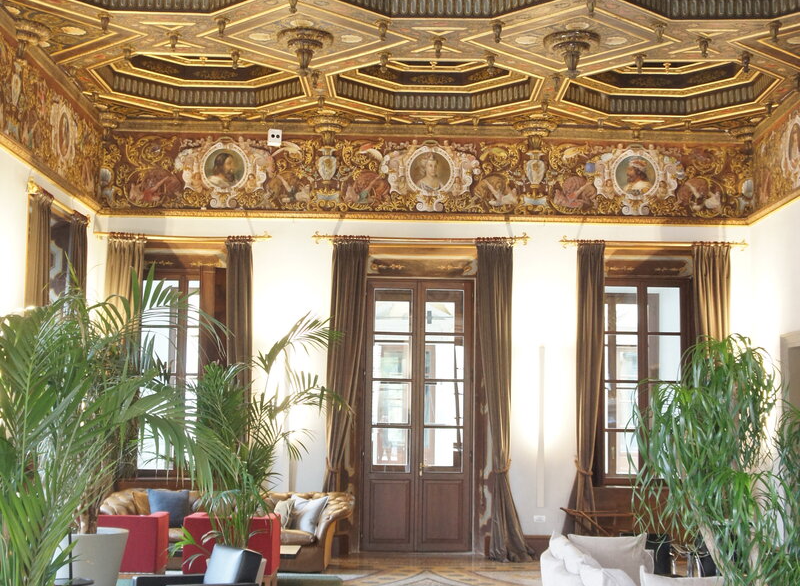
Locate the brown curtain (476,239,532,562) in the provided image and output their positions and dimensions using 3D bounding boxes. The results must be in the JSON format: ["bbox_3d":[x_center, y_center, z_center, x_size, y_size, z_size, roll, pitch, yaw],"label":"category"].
[{"bbox_3d":[1.217,1.237,14.062,0.670,3.730,0.270,1,-6,0],"label":"brown curtain"}]

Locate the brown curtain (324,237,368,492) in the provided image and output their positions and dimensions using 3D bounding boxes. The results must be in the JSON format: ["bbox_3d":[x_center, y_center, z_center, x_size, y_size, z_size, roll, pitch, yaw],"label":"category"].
[{"bbox_3d":[-0.693,1.212,14.072,0.560,3.720,0.250,1,-6,0],"label":"brown curtain"}]

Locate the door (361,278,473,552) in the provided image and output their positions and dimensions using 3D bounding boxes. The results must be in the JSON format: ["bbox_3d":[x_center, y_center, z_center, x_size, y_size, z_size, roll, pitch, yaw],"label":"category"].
[{"bbox_3d":[0.228,1.496,14.894,1.400,3.360,0.120,1,-6,0],"label":"door"}]

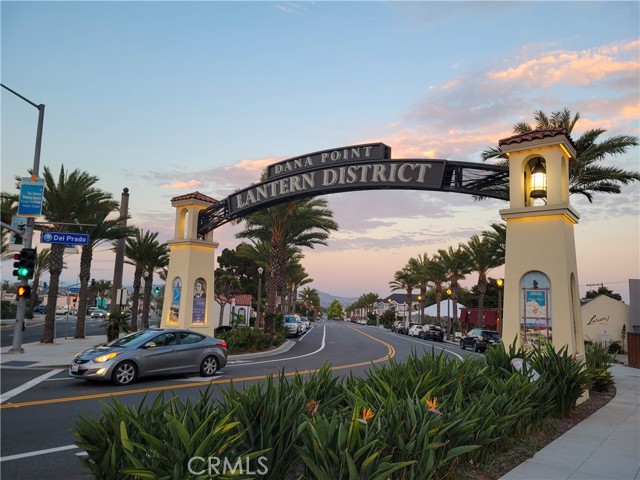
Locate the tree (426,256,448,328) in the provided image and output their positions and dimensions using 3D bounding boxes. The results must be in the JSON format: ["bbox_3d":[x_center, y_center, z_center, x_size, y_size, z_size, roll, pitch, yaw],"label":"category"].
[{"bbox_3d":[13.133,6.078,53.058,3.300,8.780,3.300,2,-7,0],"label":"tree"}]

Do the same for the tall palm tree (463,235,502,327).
[{"bbox_3d":[13.011,4.058,39.157,3.800,8.800,3.800,1,-9,1],"label":"tall palm tree"}]

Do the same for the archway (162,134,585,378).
[{"bbox_3d":[0.017,0.777,16.450,15.784,7.008,1.650,-4,-9,38],"label":"archway"}]

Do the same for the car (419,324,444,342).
[{"bbox_3d":[11.486,9.410,49.419,1.820,1.580,4.500,2,-7,1],"label":"car"}]

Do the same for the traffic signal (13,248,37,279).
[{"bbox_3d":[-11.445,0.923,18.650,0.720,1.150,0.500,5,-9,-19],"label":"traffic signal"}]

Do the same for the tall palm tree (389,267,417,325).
[{"bbox_3d":[12.519,8.448,68.576,4.000,9.070,4.000,2,-7,0],"label":"tall palm tree"}]

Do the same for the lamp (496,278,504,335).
[{"bbox_3d":[13.503,5.490,36.279,0.550,5.080,0.550,1,-9,1],"label":"lamp"}]

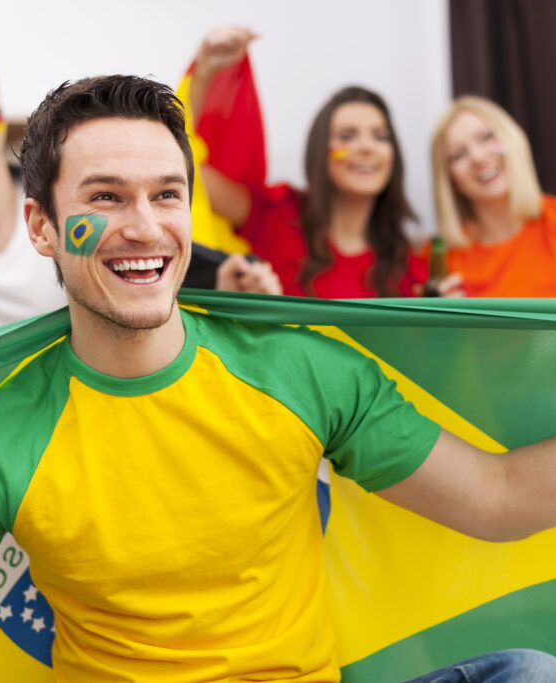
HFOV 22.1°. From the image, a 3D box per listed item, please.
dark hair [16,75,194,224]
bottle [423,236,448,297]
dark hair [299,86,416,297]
[{"bbox_3d":[-0.172,-0.177,1.430,0.170,0.175,0.205,-1,1,-27],"label":"dark hair"},{"bbox_3d":[0.307,-0.085,2.740,0.063,0.240,0.063,-1,1,0],"label":"bottle"},{"bbox_3d":[0.160,-0.295,2.840,0.235,0.430,0.230,-1,1,-5],"label":"dark hair"}]

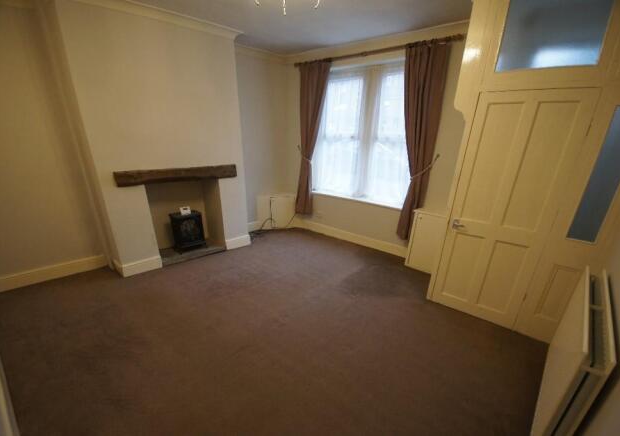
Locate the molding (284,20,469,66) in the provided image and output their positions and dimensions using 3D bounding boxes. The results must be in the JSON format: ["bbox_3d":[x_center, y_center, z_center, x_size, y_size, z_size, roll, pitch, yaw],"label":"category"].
[{"bbox_3d":[0.546,-2.085,3.342,2.478,0.100,0.100,17,25,37],"label":"molding"}]

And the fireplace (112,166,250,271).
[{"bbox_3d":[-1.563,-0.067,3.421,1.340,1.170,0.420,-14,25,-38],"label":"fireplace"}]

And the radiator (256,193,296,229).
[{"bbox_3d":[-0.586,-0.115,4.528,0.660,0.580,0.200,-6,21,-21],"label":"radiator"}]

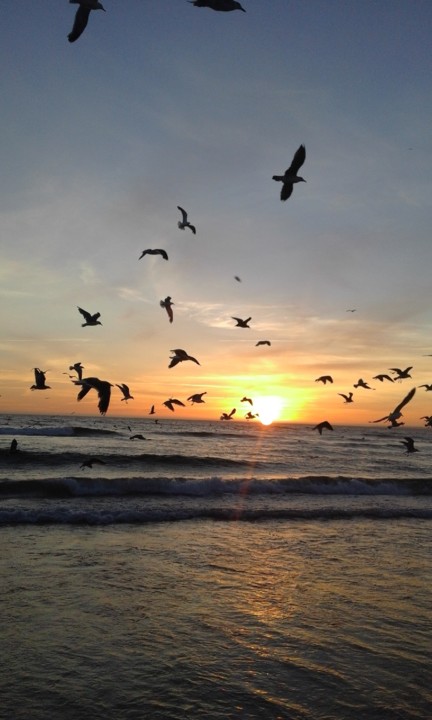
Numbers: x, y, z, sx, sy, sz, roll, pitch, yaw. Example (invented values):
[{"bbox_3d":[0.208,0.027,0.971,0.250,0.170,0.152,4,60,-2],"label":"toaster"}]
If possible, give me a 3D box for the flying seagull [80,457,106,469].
[{"bbox_3d":[-2.912,2.436,14.300,0.950,0.260,0.460,-3,-7,39],"label":"flying seagull"}]

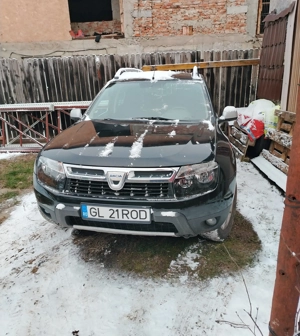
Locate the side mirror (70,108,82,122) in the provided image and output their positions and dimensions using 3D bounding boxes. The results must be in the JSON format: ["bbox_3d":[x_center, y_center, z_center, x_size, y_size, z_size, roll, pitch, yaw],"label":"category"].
[{"bbox_3d":[-0.893,-0.655,3.433,0.210,0.180,0.130,2,16,10],"label":"side mirror"}]

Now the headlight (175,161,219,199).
[{"bbox_3d":[0.374,0.089,2.080,0.350,0.240,0.280,-1,16,0],"label":"headlight"}]

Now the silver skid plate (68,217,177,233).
[{"bbox_3d":[-0.230,0.512,2.229,0.870,0.080,0.120,2,16,10],"label":"silver skid plate"}]

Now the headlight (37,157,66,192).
[{"bbox_3d":[-0.817,0.045,2.292,0.350,0.240,0.280,5,17,20],"label":"headlight"}]

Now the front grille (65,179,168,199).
[{"bbox_3d":[-0.244,0.157,2.078,0.850,0.145,0.100,2,16,10],"label":"front grille"}]

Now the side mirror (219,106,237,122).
[{"bbox_3d":[0.888,-0.590,3.116,0.210,0.180,0.130,2,16,10],"label":"side mirror"}]

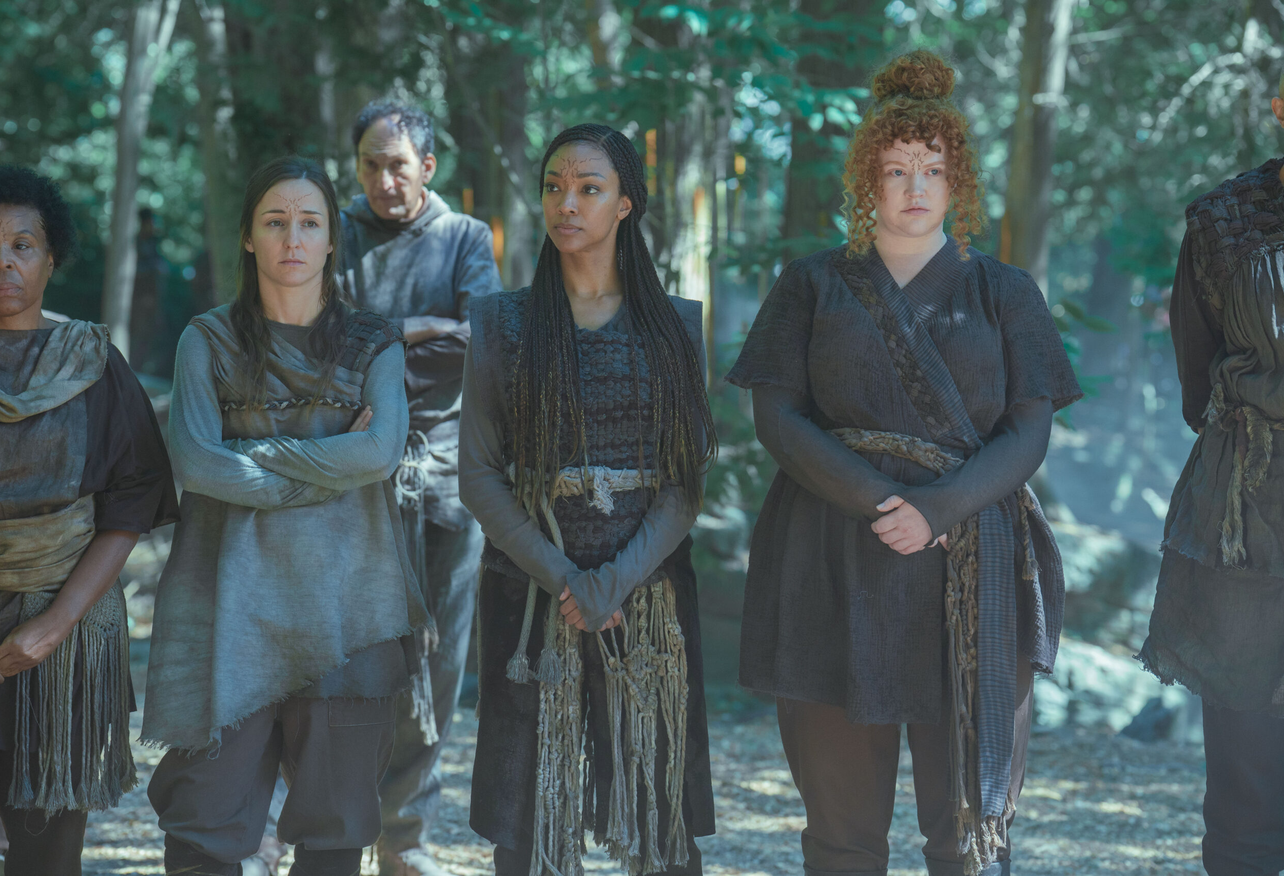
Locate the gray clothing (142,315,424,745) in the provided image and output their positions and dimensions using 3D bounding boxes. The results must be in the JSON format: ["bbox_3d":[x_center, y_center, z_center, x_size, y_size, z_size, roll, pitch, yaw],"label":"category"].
[{"bbox_3d":[-0.628,0.160,8.400,0.470,0.765,0.360,0,4,-2],"label":"gray clothing"}]

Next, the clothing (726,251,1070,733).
[{"bbox_3d":[0.450,0.081,8.250,0.600,0.830,0.420,0,4,-2],"label":"clothing"}]

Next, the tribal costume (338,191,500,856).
[{"bbox_3d":[-0.530,0.185,10.350,0.460,1.430,0.360,1,4,10],"label":"tribal costume"}]

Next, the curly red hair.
[{"bbox_3d":[0.471,-0.492,8.280,0.240,0.355,0.250,0,4,-2],"label":"curly red hair"}]

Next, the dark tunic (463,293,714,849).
[{"bbox_3d":[-0.092,0.228,8.200,0.430,0.940,0.330,0,4,0],"label":"dark tunic"}]

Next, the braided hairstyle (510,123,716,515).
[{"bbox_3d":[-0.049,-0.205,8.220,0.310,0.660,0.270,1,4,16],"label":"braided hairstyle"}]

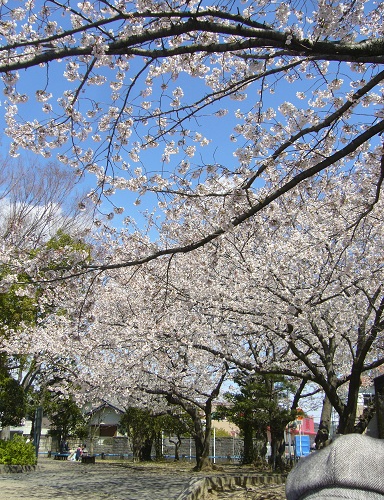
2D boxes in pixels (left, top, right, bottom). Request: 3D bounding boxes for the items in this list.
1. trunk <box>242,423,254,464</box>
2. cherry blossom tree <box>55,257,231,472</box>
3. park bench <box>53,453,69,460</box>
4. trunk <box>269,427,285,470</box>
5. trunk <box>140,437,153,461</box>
[{"bbox_3d":[3.220,11.090,29.769,0.591,2.222,0.591,-1,-20,6],"label":"trunk"},{"bbox_3d":[-2.451,5.195,24.639,8.567,9.748,7.282,1,-20,0],"label":"cherry blossom tree"},{"bbox_3d":[-7.684,12.262,30.754,1.250,0.430,0.450,1,-20,-1],"label":"park bench"},{"bbox_3d":[3.904,9.260,24.182,0.615,1.923,0.615,-2,-20,8],"label":"trunk"},{"bbox_3d":[-2.721,12.129,31.630,0.690,1.382,0.690,2,-20,-4],"label":"trunk"}]

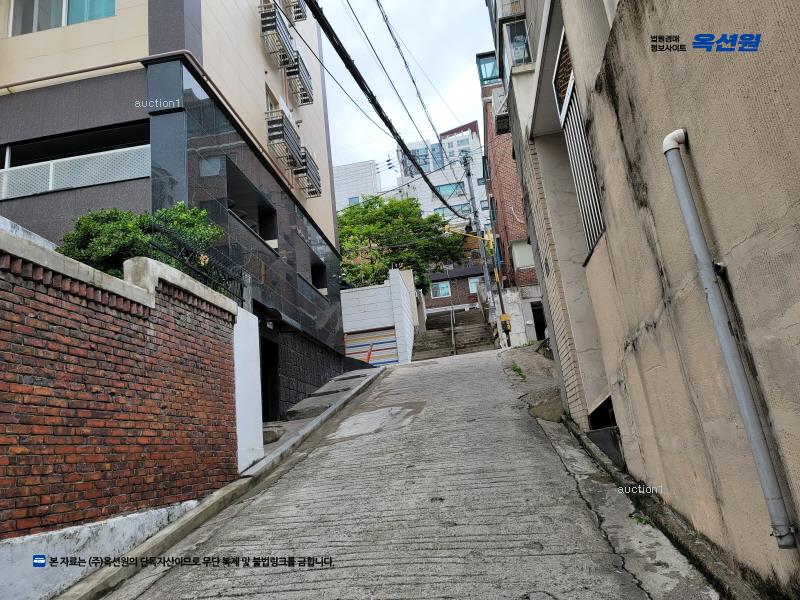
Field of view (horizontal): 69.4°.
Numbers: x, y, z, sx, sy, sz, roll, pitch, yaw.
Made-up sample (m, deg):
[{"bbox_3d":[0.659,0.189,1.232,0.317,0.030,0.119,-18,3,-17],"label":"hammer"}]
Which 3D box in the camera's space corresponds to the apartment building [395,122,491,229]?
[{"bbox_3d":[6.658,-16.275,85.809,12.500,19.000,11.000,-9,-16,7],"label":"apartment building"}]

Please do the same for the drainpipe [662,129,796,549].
[{"bbox_3d":[1.541,0.100,2.753,0.125,2.020,0.080,-9,-16,7],"label":"drainpipe"}]

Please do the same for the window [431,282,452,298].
[{"bbox_3d":[2.182,-0.485,31.162,1.040,0.860,0.120,-9,-16,7],"label":"window"}]

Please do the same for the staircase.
[{"bbox_3d":[2.178,1.271,23.379,2.950,3.100,6.200,-9,-16,7],"label":"staircase"}]

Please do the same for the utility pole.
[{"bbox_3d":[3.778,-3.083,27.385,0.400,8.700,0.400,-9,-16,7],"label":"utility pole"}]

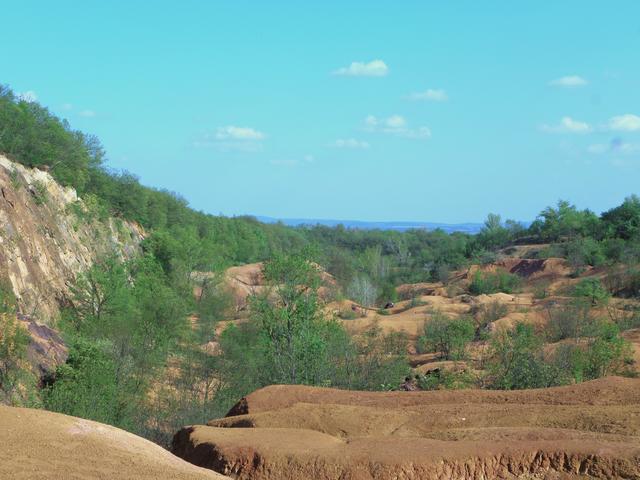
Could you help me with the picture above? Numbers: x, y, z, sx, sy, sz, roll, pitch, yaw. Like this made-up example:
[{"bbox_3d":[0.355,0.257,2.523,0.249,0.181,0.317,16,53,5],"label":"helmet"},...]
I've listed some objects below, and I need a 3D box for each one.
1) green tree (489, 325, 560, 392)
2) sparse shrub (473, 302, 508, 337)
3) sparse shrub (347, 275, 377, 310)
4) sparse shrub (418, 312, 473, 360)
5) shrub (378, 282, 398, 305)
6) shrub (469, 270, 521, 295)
[{"bbox_3d":[8.927,5.085,46.000,3.140,2.970,2.830,0,1,0],"label":"green tree"},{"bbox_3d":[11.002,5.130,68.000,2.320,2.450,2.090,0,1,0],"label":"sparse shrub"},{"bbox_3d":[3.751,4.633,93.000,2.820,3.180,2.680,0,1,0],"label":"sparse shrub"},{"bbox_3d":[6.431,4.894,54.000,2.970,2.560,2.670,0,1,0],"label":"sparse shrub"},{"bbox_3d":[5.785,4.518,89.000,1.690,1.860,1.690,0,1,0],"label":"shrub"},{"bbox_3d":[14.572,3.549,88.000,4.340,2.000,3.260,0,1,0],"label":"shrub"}]

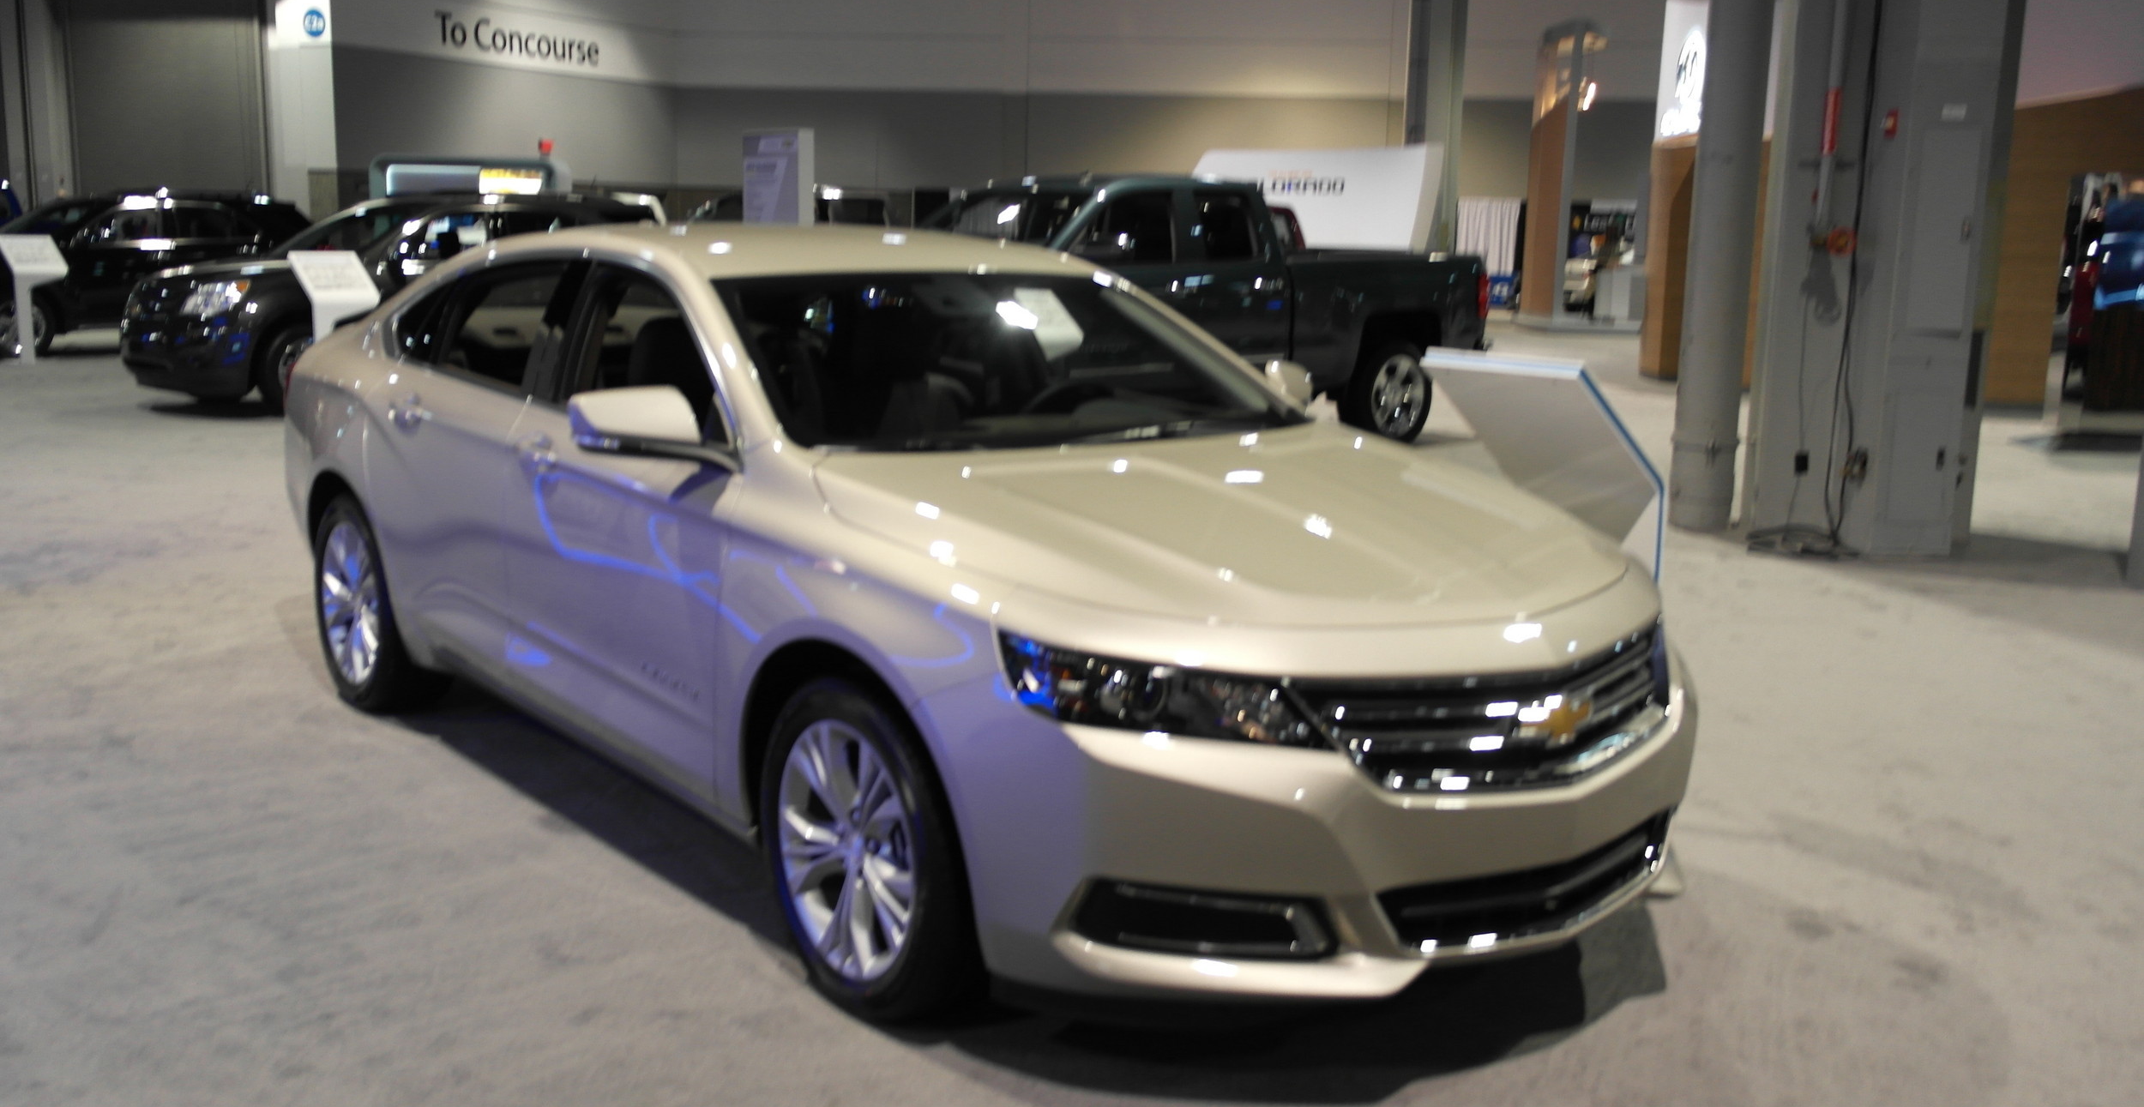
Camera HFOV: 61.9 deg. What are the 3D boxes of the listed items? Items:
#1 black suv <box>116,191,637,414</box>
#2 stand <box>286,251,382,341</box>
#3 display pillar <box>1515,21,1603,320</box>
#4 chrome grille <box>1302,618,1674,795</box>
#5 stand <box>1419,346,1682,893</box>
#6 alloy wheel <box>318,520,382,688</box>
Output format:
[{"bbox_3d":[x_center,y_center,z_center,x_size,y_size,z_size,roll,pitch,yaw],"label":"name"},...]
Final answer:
[{"bbox_3d":[-5.800,-2.290,16.080,1.930,1.750,4.950,10,13,40],"label":"black suv"},{"bbox_3d":[-5.516,-1.582,13.326,0.520,1.300,0.400,-4,11,-27],"label":"stand"},{"bbox_3d":[10.267,-7.947,37.696,1.250,6.250,0.900,2,10,7],"label":"display pillar"},{"bbox_3d":[0.838,0.295,3.253,1.060,0.235,0.210,-7,13,-39],"label":"chrome grille"},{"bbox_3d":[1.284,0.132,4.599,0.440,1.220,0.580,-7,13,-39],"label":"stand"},{"bbox_3d":[-2.180,0.146,5.626,0.200,0.510,0.510,-7,13,-39],"label":"alloy wheel"}]

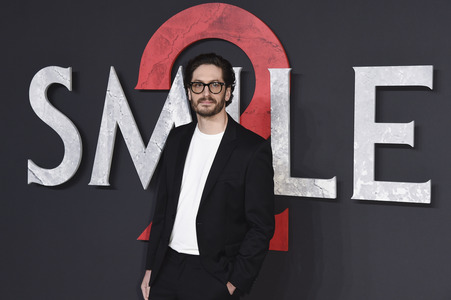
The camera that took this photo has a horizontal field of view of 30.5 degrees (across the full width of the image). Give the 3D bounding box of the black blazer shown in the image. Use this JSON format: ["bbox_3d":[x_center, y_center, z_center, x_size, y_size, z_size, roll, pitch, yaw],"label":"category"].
[{"bbox_3d":[-0.060,0.224,3.400,0.530,0.740,0.310,2,5,24],"label":"black blazer"}]

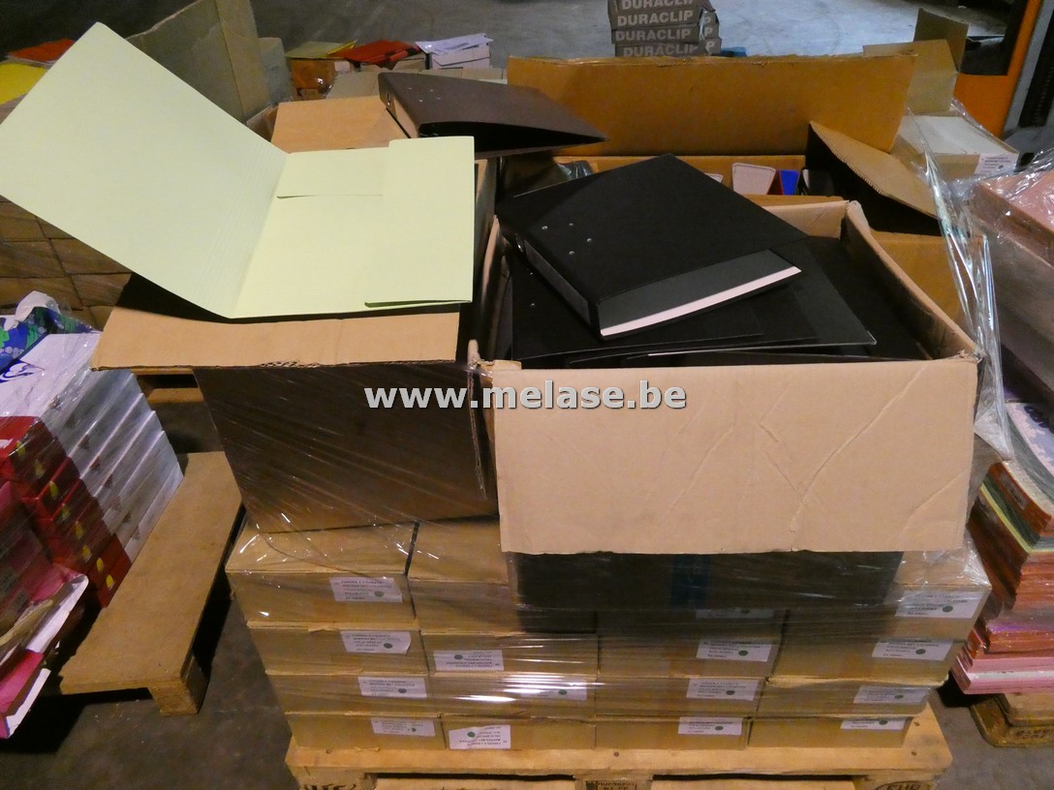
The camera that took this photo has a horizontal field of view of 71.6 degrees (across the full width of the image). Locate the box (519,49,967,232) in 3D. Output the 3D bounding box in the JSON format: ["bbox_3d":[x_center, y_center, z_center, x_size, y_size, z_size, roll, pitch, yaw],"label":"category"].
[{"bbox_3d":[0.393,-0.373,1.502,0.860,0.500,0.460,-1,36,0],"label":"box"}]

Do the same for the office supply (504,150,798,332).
[{"bbox_3d":[0.148,-0.213,0.969,0.285,0.052,0.318,-19,40,-14],"label":"office supply"}]

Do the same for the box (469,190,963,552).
[{"bbox_3d":[0.228,0.016,1.042,0.520,0.410,0.460,-1,36,3],"label":"box"}]

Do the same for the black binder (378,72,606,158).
[{"bbox_3d":[-0.063,-0.460,1.155,0.285,0.055,0.318,-11,37,-14],"label":"black binder"}]

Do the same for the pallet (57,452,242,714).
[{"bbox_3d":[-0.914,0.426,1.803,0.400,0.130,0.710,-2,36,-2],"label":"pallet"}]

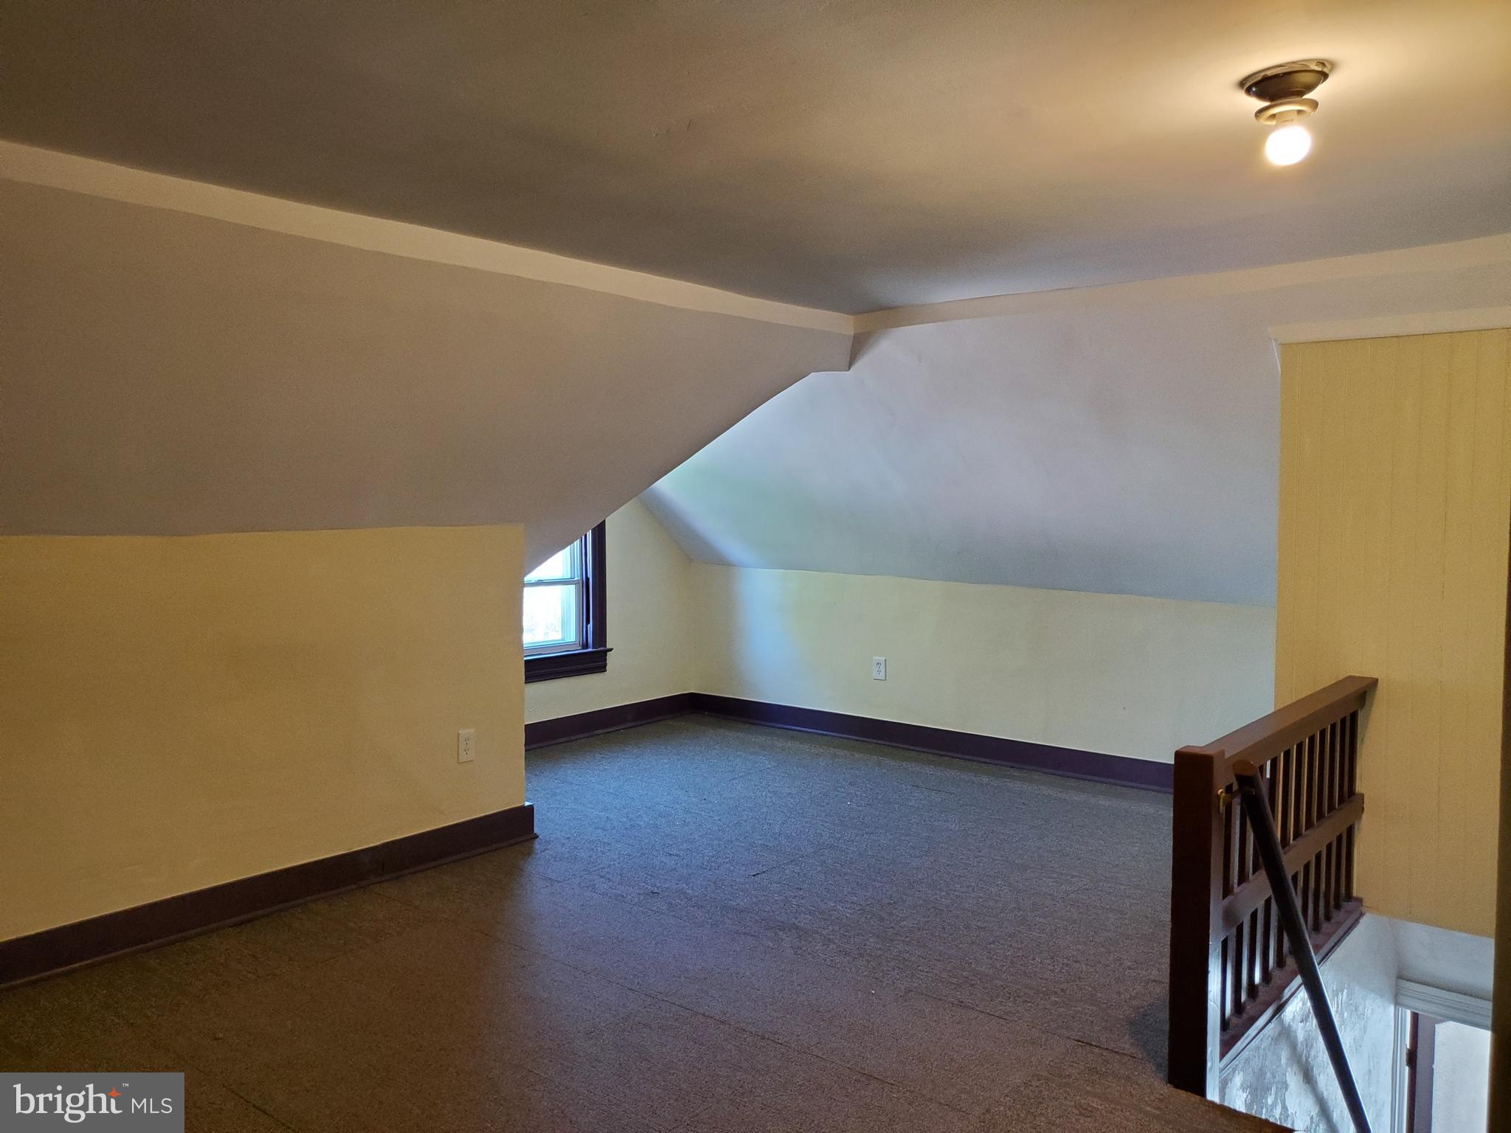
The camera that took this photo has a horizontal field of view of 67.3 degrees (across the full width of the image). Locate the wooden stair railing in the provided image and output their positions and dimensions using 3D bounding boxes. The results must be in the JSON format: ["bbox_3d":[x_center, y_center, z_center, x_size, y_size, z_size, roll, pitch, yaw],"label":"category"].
[{"bbox_3d":[1.412,0.756,3.018,0.092,0.766,1.399,3,5,41],"label":"wooden stair railing"}]

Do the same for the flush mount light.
[{"bbox_3d":[0.871,-0.735,1.868,0.138,0.142,0.138,3,5,41],"label":"flush mount light"}]

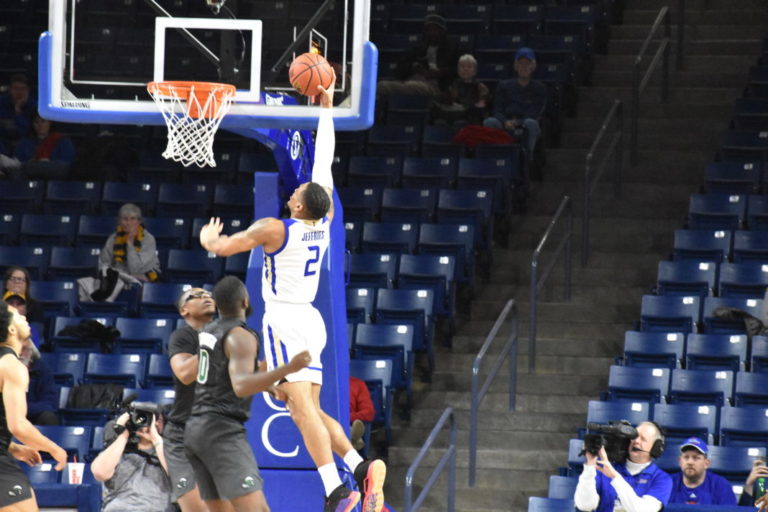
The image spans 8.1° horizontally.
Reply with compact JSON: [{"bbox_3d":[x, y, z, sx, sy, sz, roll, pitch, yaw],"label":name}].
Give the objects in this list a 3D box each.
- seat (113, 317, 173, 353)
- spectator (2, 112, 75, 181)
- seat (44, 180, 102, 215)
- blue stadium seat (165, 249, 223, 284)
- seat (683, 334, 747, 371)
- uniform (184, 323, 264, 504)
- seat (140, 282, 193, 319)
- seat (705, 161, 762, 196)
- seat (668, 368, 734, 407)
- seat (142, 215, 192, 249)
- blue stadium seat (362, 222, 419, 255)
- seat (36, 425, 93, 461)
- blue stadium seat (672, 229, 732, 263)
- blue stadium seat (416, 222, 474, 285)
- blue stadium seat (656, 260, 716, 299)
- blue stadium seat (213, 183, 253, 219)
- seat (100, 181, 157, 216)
[{"bbox_3d":[-2.015,0.897,44.680,0.500,0.780,0.500,1,-2,12],"label":"seat"},{"bbox_3d":[-3.181,-0.751,49.044,0.600,1.138,0.750,1,-3,13],"label":"spectator"},{"bbox_3d":[-2.802,-0.279,48.375,0.500,0.780,0.500,1,-2,12],"label":"seat"},{"bbox_3d":[-1.682,0.347,46.386,0.510,0.820,0.500,1,-3,13],"label":"blue stadium seat"},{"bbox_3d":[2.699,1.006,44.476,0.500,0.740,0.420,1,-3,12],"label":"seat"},{"bbox_3d":[-0.874,0.841,29.800,0.350,0.990,0.430,4,-4,-38],"label":"uniform"},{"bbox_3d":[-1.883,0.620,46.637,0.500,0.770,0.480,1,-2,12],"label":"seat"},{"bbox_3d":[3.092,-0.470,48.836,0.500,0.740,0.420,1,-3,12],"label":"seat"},{"bbox_3d":[2.479,1.312,42.978,0.510,0.820,0.500,1,-3,13],"label":"seat"},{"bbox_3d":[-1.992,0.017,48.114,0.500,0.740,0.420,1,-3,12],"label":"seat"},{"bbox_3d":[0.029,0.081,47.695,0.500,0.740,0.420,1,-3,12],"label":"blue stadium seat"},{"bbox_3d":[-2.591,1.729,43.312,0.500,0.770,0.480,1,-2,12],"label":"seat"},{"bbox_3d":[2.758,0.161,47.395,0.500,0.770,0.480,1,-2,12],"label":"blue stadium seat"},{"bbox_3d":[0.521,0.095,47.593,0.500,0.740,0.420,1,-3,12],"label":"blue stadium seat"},{"bbox_3d":[2.487,0.453,45.408,0.510,0.820,0.500,1,-3,13],"label":"blue stadium seat"},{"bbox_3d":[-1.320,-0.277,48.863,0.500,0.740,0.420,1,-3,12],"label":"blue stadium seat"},{"bbox_3d":[-2.313,-0.246,48.156,0.510,0.820,0.500,1,-3,13],"label":"seat"}]

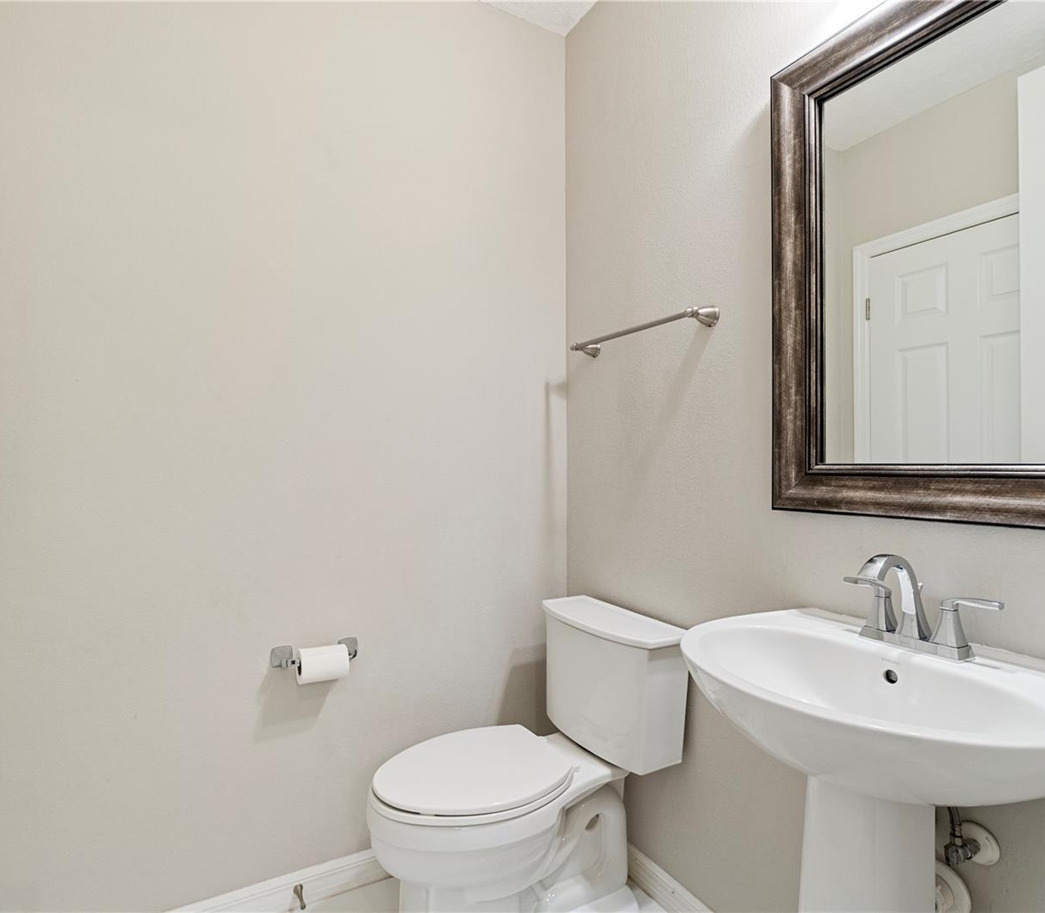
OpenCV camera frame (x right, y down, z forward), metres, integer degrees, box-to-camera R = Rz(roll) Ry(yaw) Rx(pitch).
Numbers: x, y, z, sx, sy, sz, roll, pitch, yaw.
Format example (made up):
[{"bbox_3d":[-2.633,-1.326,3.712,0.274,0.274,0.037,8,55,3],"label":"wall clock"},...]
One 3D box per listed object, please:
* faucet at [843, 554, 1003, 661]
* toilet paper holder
[{"bbox_3d":[0.622,0.241,0.946,0.172,0.167,0.236,0,-1,-31],"label":"faucet"},{"bbox_3d":[-0.538,0.528,1.502,0.220,0.056,0.068,0,-1,-29],"label":"toilet paper holder"}]

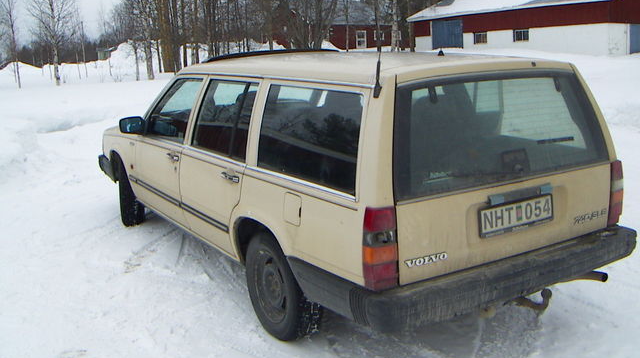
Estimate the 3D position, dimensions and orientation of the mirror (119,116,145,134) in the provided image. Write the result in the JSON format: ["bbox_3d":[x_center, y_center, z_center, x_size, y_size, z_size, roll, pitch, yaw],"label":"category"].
[{"bbox_3d":[-1.487,-0.429,5.356,0.190,0.135,0.110,-9,15,-30],"label":"mirror"}]

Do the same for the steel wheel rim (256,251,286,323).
[{"bbox_3d":[-0.221,0.595,3.865,0.140,0.405,0.405,-9,15,-30],"label":"steel wheel rim"}]

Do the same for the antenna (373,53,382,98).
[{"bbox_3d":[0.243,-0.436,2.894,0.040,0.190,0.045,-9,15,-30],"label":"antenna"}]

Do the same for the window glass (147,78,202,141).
[{"bbox_3d":[-1.083,-0.518,5.038,0.045,0.455,0.890,9,5,-33],"label":"window glass"}]

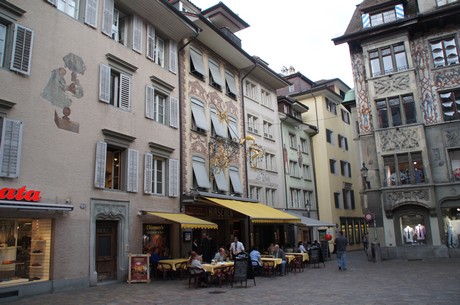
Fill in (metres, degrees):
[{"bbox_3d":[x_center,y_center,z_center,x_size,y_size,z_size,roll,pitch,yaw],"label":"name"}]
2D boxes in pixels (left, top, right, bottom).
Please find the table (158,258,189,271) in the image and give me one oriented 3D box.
[{"bbox_3d":[-2.556,5.453,16.107,0.950,0.750,1.100,-12,-17,35],"label":"table"}]

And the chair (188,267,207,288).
[{"bbox_3d":[-1.198,4.658,12.941,0.540,0.780,0.540,9,-18,-39],"label":"chair"}]

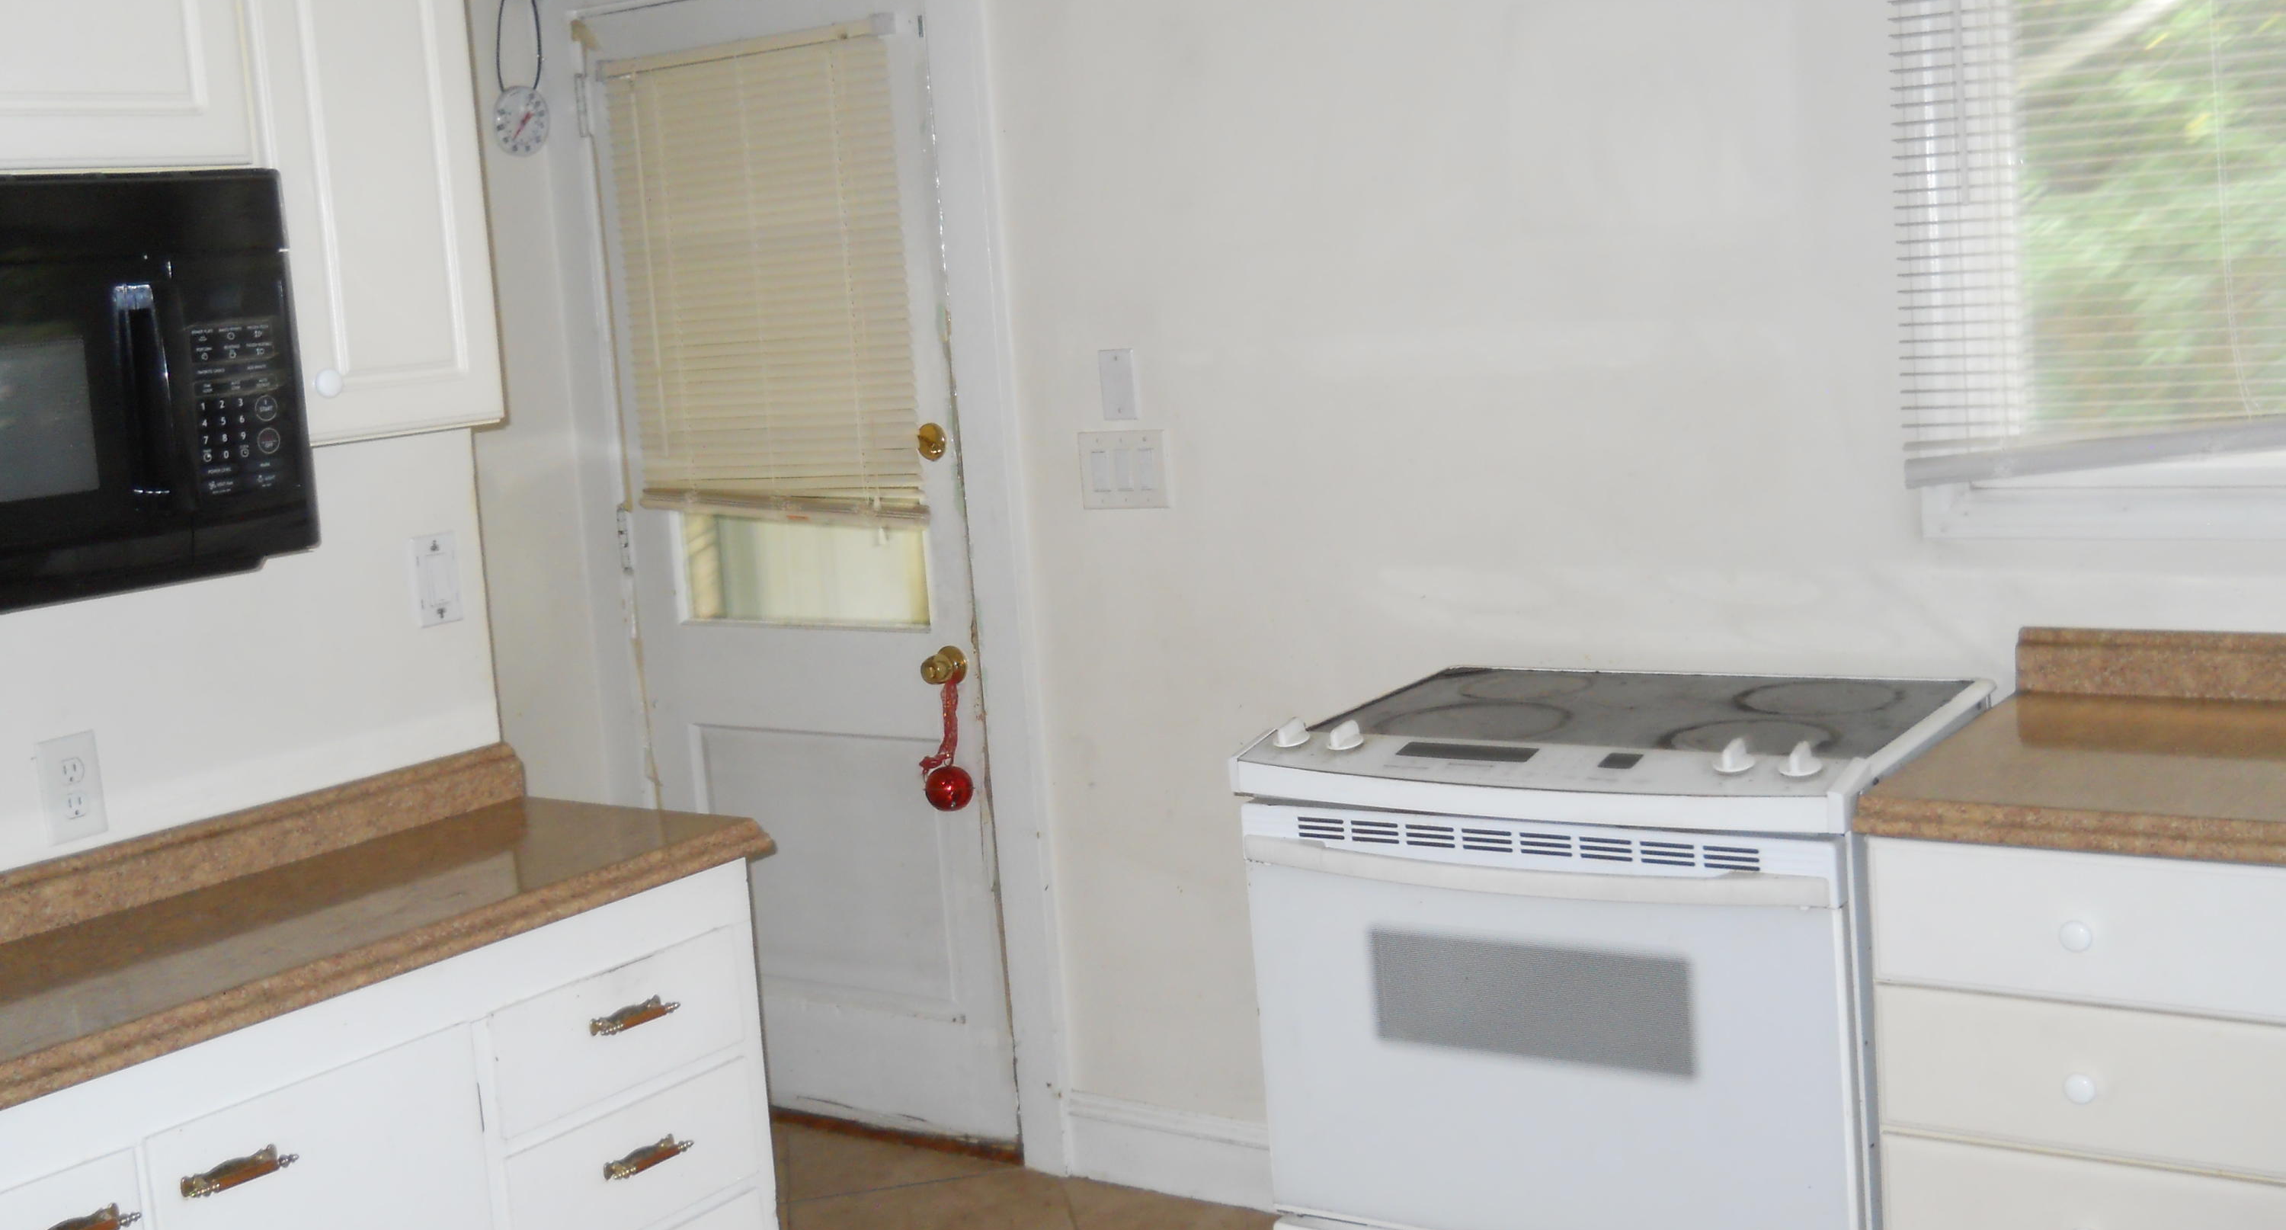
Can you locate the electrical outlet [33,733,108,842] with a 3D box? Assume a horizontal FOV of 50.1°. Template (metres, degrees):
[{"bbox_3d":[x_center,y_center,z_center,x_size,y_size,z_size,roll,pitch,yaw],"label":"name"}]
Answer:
[{"bbox_3d":[-1.157,0.188,2.649,0.010,0.114,0.070,1,9,33],"label":"electrical outlet"}]

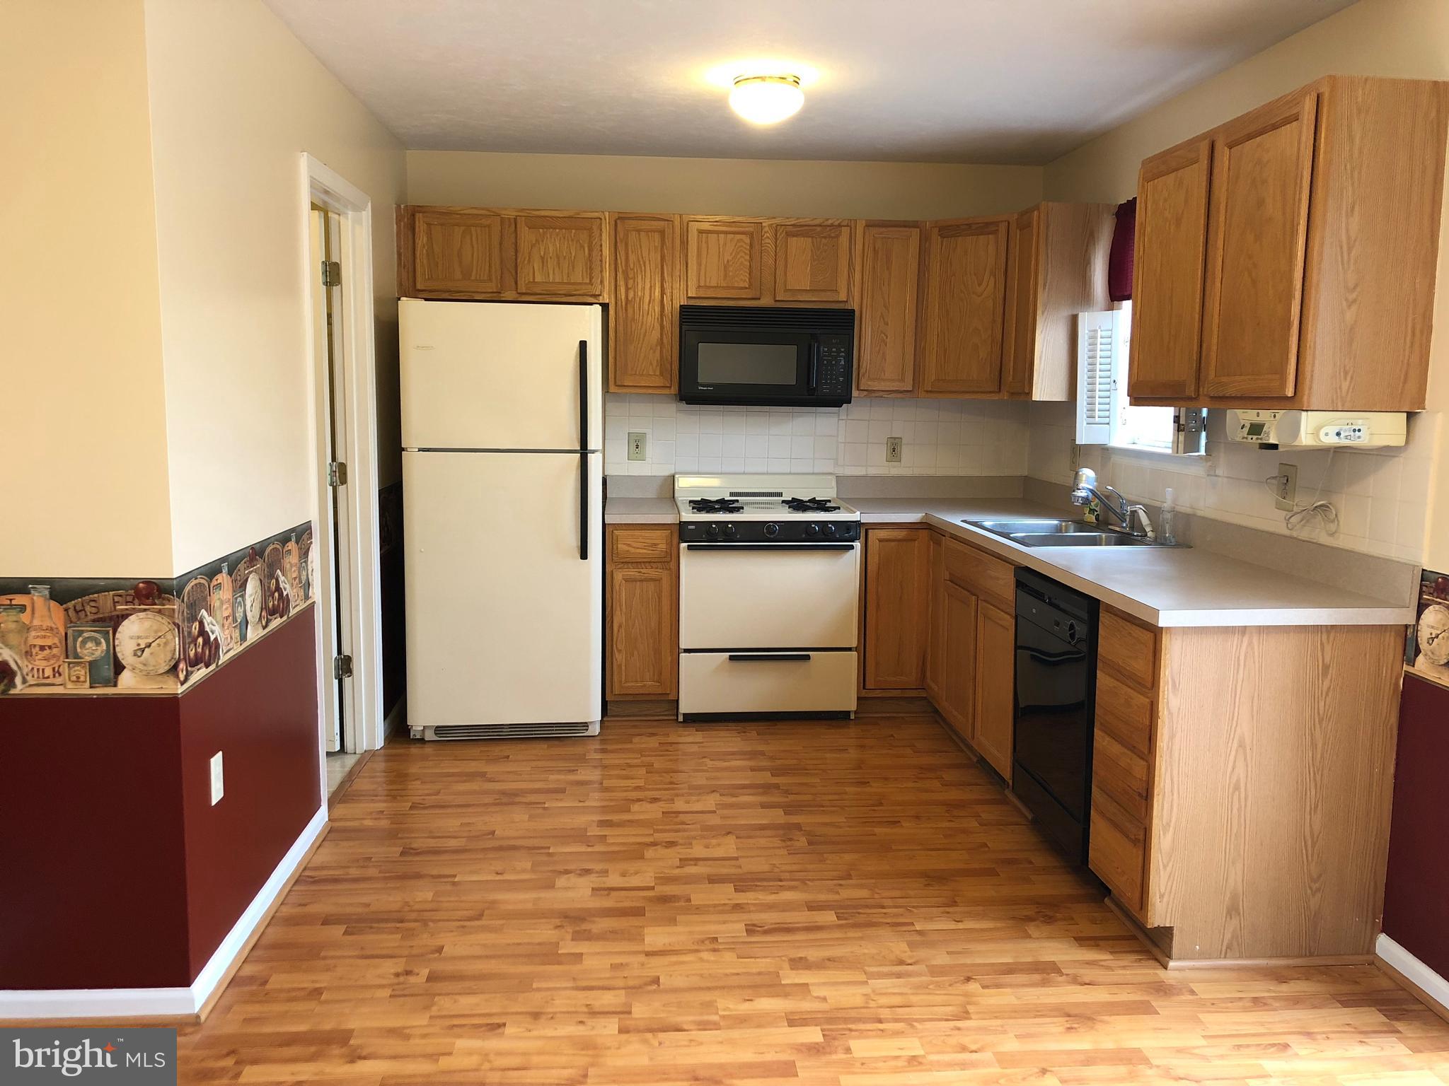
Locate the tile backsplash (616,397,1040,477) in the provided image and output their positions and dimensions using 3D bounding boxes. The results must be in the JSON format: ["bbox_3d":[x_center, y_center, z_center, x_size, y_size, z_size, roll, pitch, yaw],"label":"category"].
[{"bbox_3d":[0.445,-0.494,5.453,2.000,0.372,0.023,0,8,-5],"label":"tile backsplash"}]

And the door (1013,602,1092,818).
[{"bbox_3d":[1.007,0.479,3.562,0.060,0.545,0.605,0,8,-5],"label":"door"}]

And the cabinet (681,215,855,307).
[{"bbox_3d":[0.174,-1.224,5.169,0.762,0.376,0.323,0,8,-5],"label":"cabinet"}]

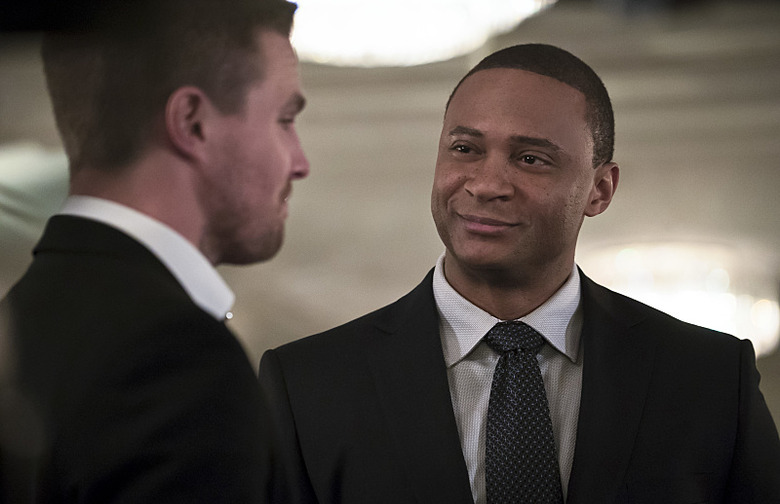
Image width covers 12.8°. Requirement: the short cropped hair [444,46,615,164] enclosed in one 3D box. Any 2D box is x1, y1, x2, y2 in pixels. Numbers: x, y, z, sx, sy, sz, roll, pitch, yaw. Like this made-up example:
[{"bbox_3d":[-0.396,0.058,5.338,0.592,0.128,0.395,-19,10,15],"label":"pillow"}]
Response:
[{"bbox_3d":[0.141,-0.131,3.500,0.163,0.155,0.190,8,-1,22],"label":"short cropped hair"}]

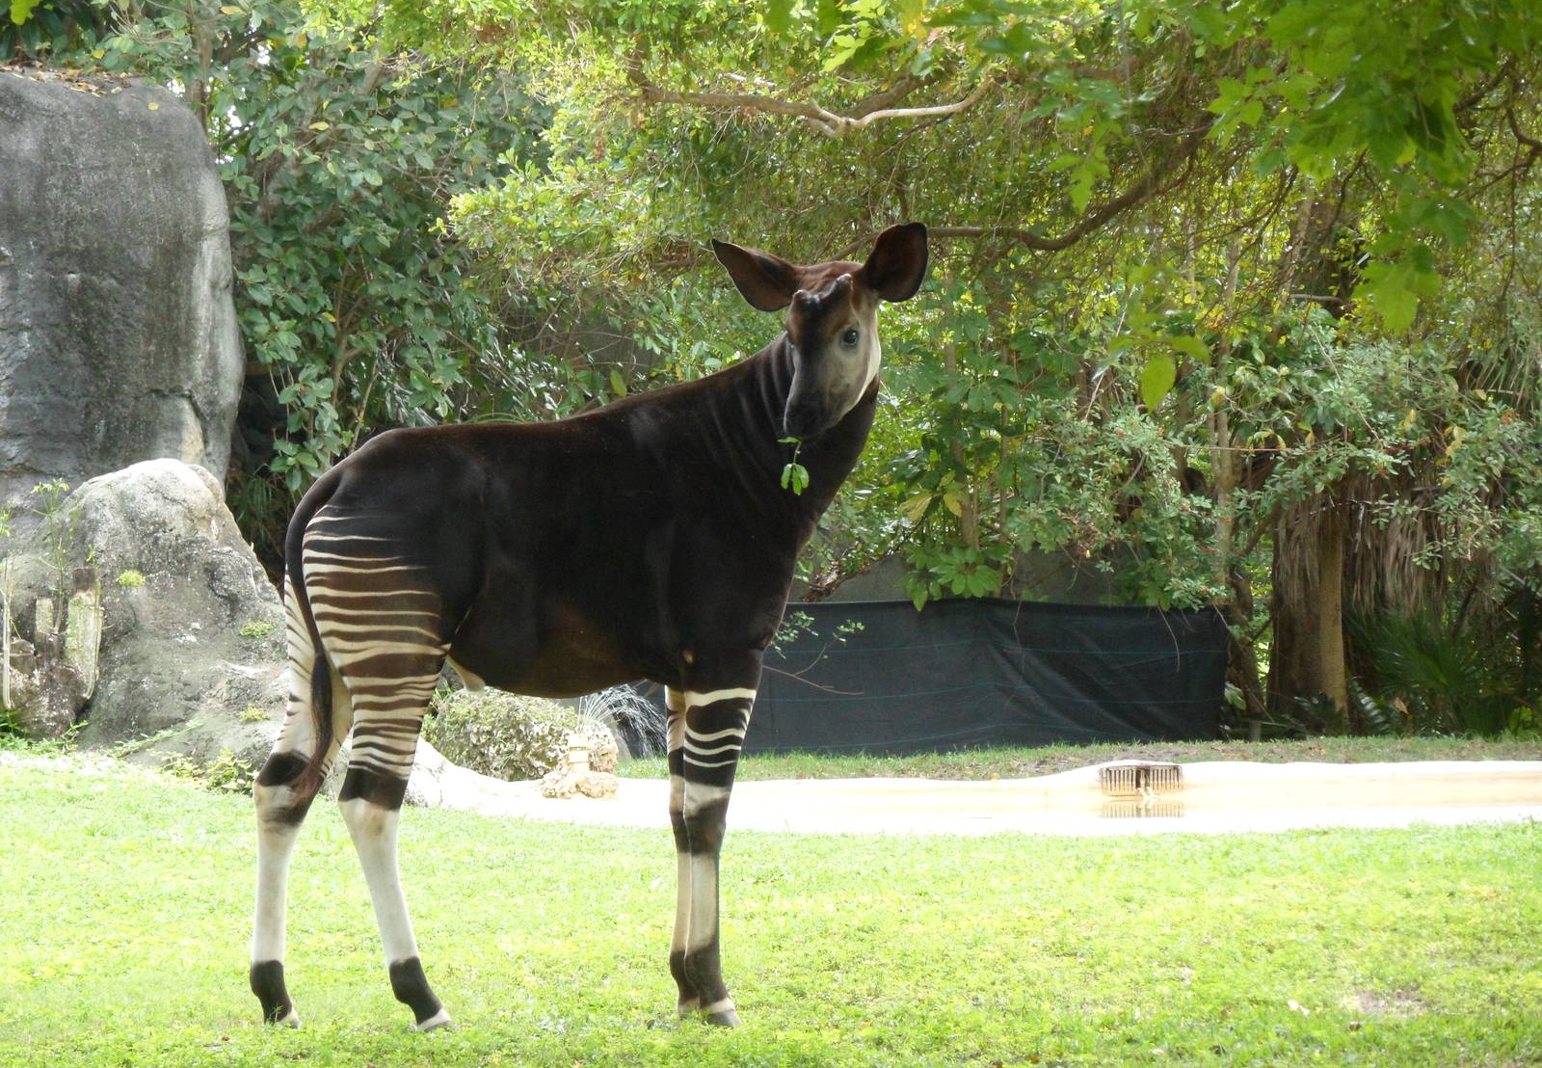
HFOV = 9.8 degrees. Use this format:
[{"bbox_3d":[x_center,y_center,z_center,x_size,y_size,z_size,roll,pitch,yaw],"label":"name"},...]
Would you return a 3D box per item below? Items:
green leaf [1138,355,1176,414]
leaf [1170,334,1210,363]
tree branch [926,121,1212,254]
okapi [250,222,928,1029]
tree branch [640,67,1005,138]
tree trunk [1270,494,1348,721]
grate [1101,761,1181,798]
[{"bbox_3d":[0.583,-0.226,13.500,0.056,0.091,0.020,0,1,0],"label":"green leaf"},{"bbox_3d":[0.632,-0.279,13.500,0.060,0.044,0.030,0,1,0],"label":"leaf"},{"bbox_3d":[1.199,-1.393,36.000,1.153,0.533,0.400,0,1,0],"label":"tree branch"},{"bbox_3d":[-0.440,0.222,21.600,1.560,1.940,0.620,0,1,-20],"label":"okapi"},{"bbox_3d":[0.167,-1.686,35.000,1.441,0.278,0.400,0,1,0],"label":"tree branch"},{"bbox_3d":[2.463,0.339,41.000,0.370,1.100,0.370,0,1,0],"label":"tree trunk"},{"bbox_3d":[1.448,0.963,35.000,0.330,0.141,0.060,0,1,0],"label":"grate"}]

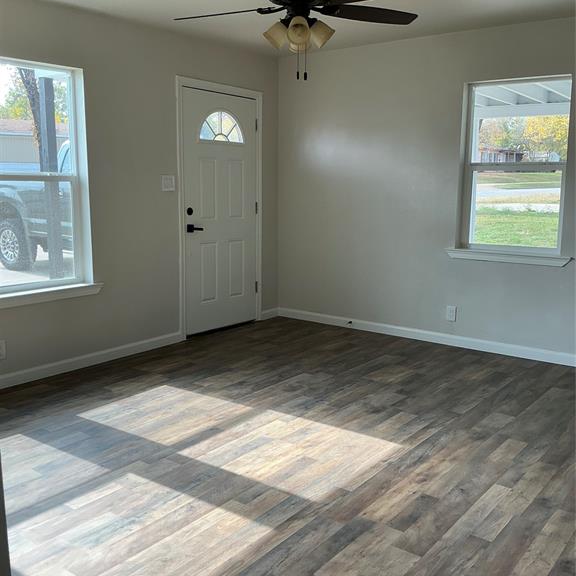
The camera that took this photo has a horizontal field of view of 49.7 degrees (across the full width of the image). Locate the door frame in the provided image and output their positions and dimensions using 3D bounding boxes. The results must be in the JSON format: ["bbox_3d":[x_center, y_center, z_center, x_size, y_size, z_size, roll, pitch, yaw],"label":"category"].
[{"bbox_3d":[-0.596,-0.672,5.470,0.120,2.144,1.061,8,12,37],"label":"door frame"}]

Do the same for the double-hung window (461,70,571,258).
[{"bbox_3d":[1.704,-0.910,4.715,0.786,1.277,0.100,8,12,37],"label":"double-hung window"}]

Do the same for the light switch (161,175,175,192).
[{"bbox_3d":[-0.941,-0.825,4.906,0.012,0.122,0.122,8,12,37],"label":"light switch"}]

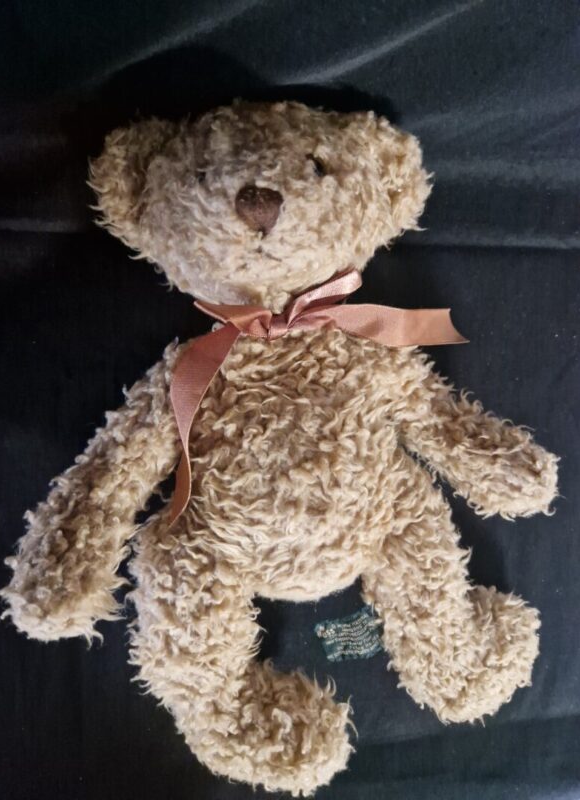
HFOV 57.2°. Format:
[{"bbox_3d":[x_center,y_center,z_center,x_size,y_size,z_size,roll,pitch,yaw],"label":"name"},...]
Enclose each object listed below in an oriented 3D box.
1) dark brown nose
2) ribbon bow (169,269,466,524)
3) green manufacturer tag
[{"bbox_3d":[-0.018,-0.112,0.312,0.027,0.014,0.029,-6,83,-1],"label":"dark brown nose"},{"bbox_3d":[0.017,-0.002,0.345,0.193,0.065,0.167,-3,78,-1],"label":"ribbon bow"},{"bbox_3d":[0.041,0.163,0.370,0.043,0.006,0.028,-16,78,-3],"label":"green manufacturer tag"}]

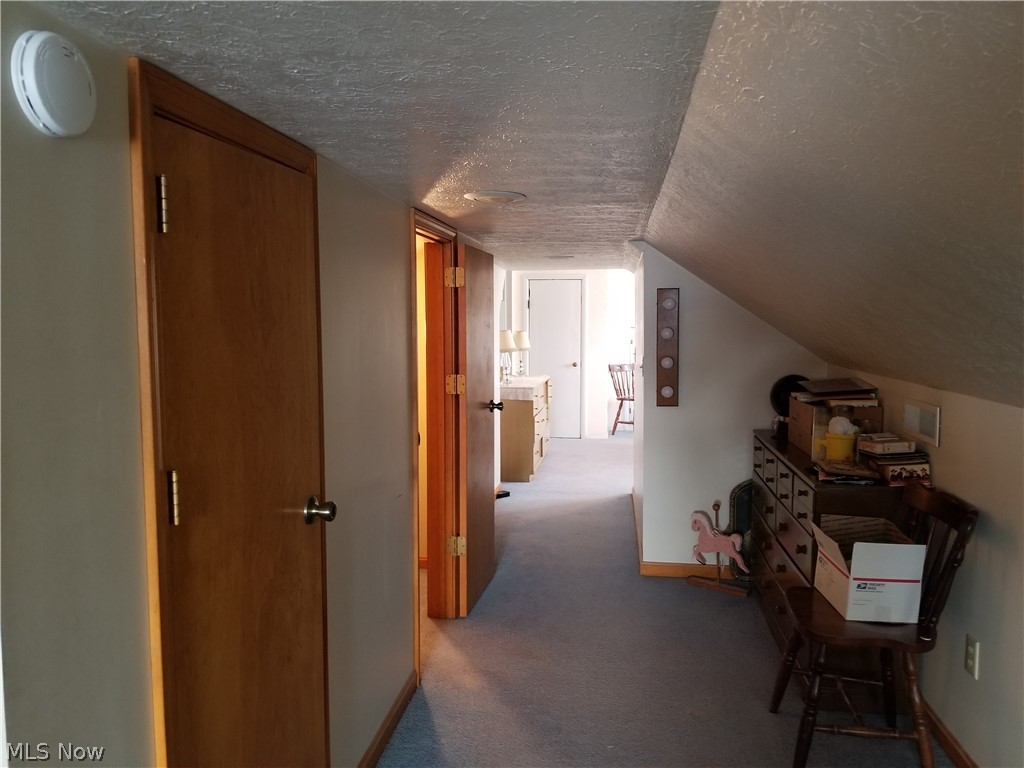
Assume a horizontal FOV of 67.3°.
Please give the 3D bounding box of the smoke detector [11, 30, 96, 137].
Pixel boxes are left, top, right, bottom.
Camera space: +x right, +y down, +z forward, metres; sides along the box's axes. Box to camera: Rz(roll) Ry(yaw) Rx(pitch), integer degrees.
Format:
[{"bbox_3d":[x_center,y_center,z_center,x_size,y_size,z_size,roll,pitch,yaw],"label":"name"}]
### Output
[{"bbox_3d":[-0.594,-0.395,1.014,0.035,0.132,0.132,1,5,8],"label":"smoke detector"}]

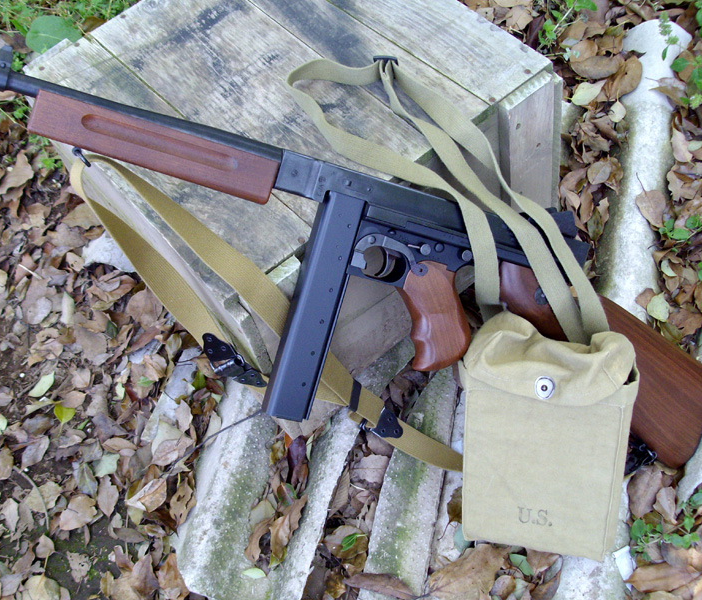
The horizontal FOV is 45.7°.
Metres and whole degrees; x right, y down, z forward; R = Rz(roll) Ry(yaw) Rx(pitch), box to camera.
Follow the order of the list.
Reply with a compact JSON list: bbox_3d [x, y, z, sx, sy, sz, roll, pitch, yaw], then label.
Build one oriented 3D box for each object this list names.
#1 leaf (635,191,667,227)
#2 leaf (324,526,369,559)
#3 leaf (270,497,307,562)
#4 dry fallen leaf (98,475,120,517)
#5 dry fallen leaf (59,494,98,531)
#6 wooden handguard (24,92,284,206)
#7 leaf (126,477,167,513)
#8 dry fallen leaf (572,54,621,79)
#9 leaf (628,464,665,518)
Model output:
[{"bbox_3d":[0.430,-0.131,1.187,0.039,0.012,0.070,0,53,10],"label":"leaf"},{"bbox_3d":[-0.005,0.277,0.953,0.048,0.014,0.040,-8,52,4],"label":"leaf"},{"bbox_3d":[-0.076,0.260,0.956,0.035,0.020,0.080,5,54,14],"label":"leaf"},{"bbox_3d":[-0.299,0.241,1.024,0.024,0.010,0.055,-20,52,-5],"label":"dry fallen leaf"},{"bbox_3d":[-0.333,0.260,1.013,0.049,0.012,0.045,-22,52,-7],"label":"dry fallen leaf"},{"bbox_3d":[-0.175,-0.134,0.750,0.214,0.044,0.040,14,6,-18],"label":"wooden handguard"},{"bbox_3d":[-0.244,0.237,1.005,0.051,0.018,0.036,-27,53,-11],"label":"leaf"},{"bbox_3d":[0.418,-0.392,1.402,0.081,0.016,0.054,-10,52,2],"label":"dry fallen leaf"},{"bbox_3d":[0.331,0.216,0.946,0.031,0.014,0.066,17,57,22],"label":"leaf"}]

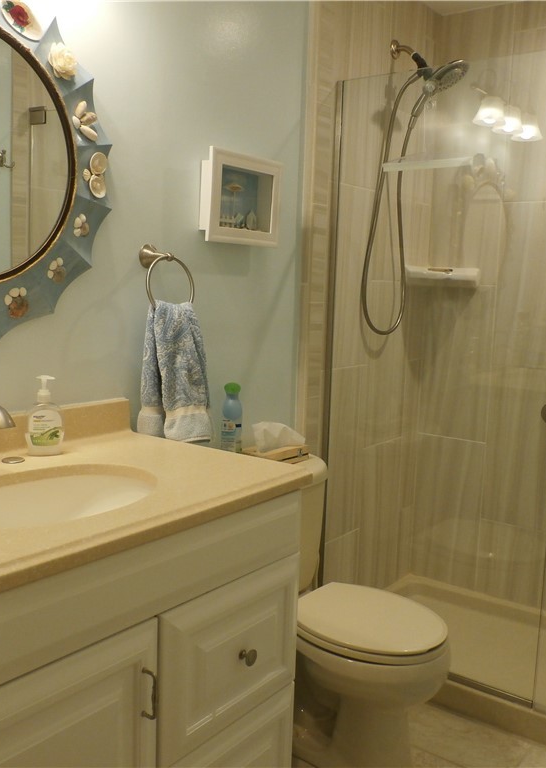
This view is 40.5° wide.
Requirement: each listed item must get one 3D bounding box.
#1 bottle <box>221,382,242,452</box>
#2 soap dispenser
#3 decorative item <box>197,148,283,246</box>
[{"bbox_3d":[-0.106,0.107,1.920,0.053,0.224,0.053,1,7,-5],"label":"bottle"},{"bbox_3d":[-0.459,0.062,1.489,0.078,0.163,0.049,0,7,-15],"label":"soap dispenser"},{"bbox_3d":[-0.091,-0.483,1.956,0.058,0.231,0.288,7,8,36],"label":"decorative item"}]

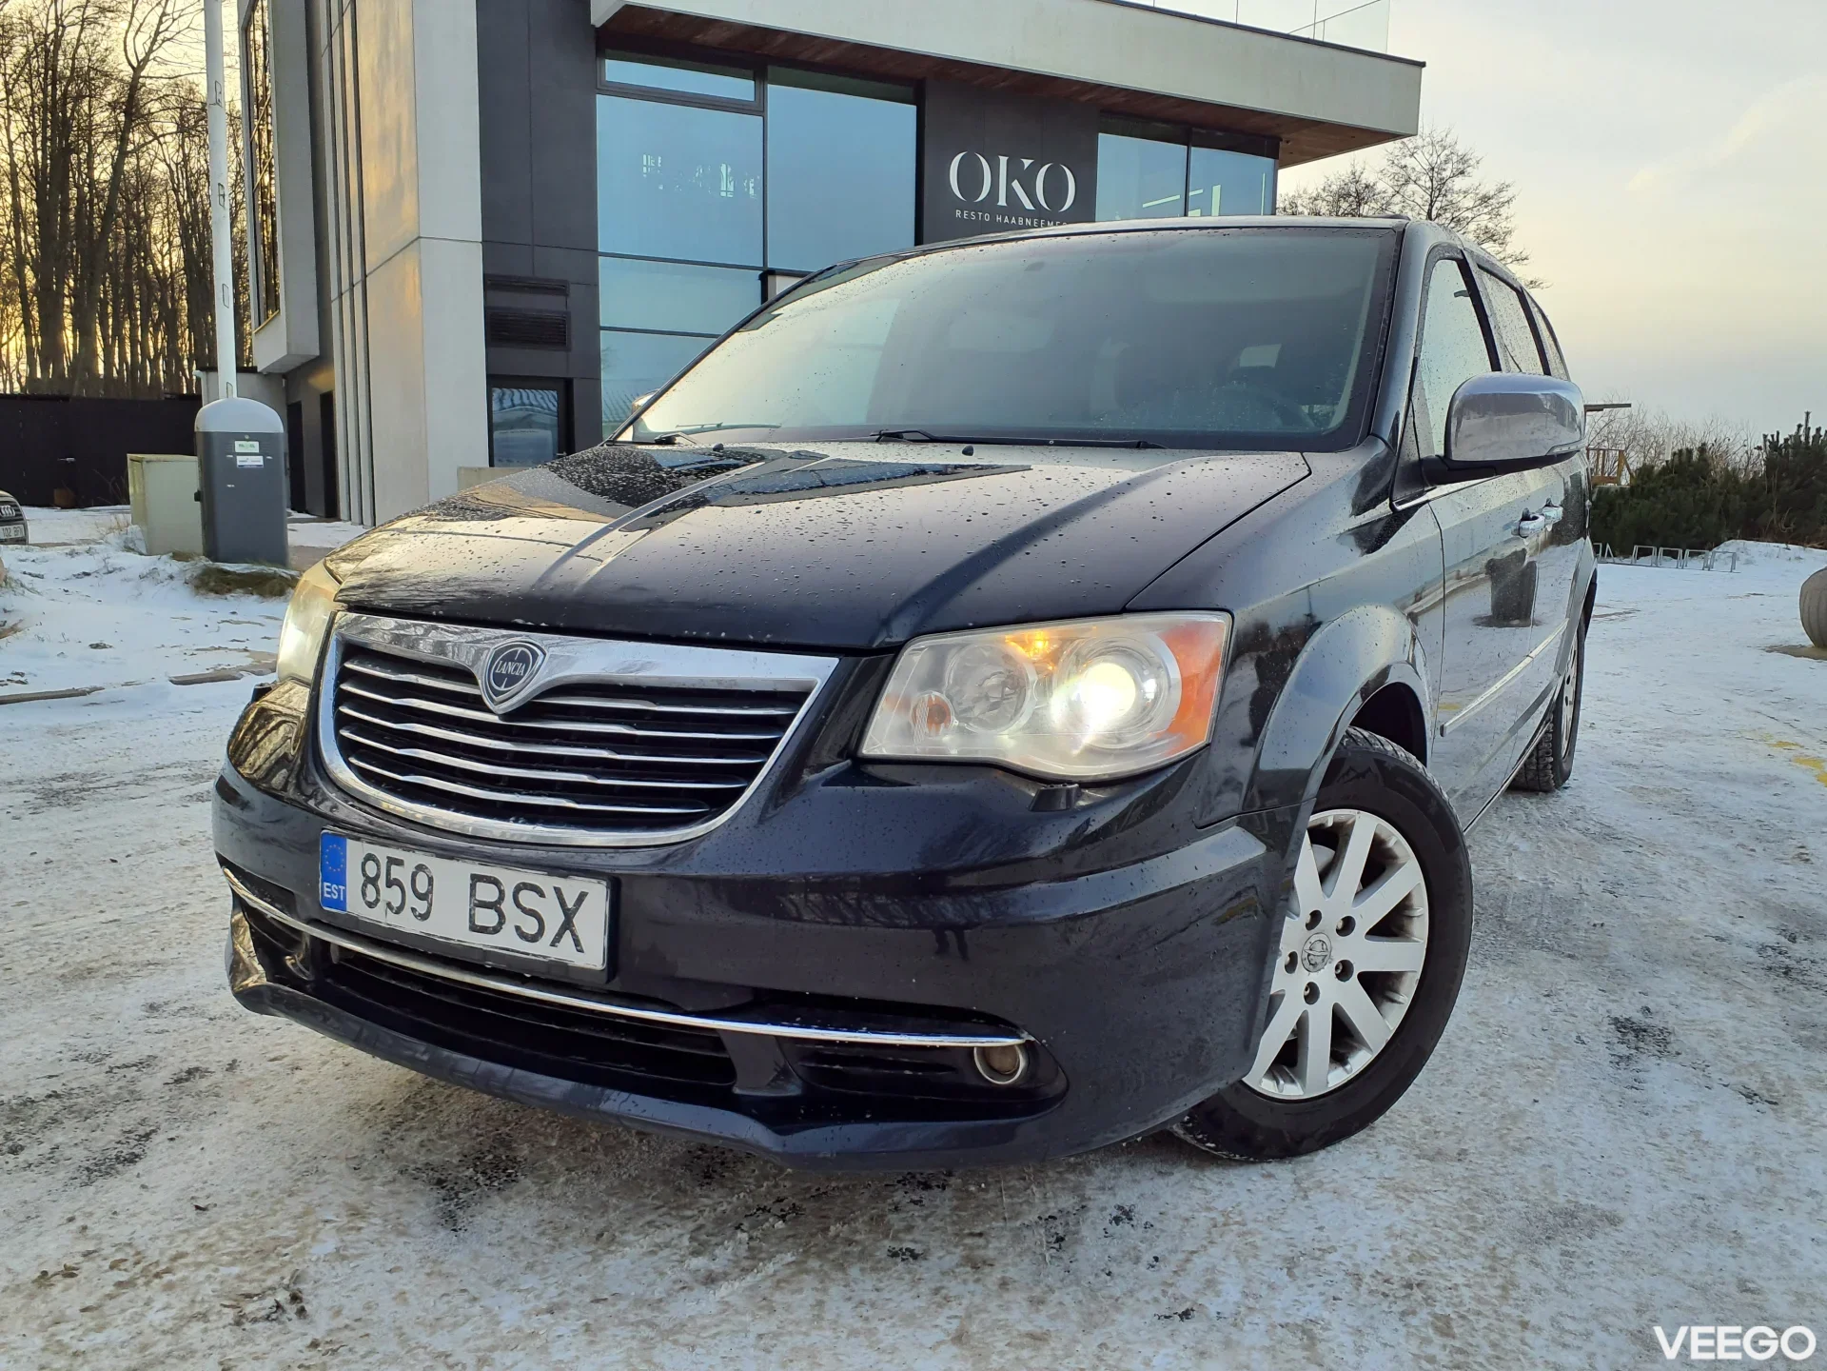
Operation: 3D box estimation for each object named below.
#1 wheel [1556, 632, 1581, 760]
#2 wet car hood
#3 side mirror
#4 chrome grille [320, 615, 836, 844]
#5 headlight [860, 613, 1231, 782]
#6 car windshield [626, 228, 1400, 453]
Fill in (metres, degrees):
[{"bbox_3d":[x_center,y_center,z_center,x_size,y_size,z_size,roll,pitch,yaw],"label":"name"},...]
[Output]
[{"bbox_3d":[2.164,0.023,4.903,0.180,0.464,0.464,5,10,30],"label":"wheel"},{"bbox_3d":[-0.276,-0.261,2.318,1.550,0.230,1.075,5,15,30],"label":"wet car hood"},{"bbox_3d":[1.120,-0.483,2.661,0.225,0.175,0.150,5,10,30],"label":"side mirror"},{"bbox_3d":[-0.530,0.063,1.931,0.950,0.265,0.190,5,10,30],"label":"chrome grille"},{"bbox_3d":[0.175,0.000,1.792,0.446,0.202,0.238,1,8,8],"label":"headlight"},{"bbox_3d":[0.210,-0.731,3.078,1.640,0.168,1.083,5,44,30],"label":"car windshield"}]

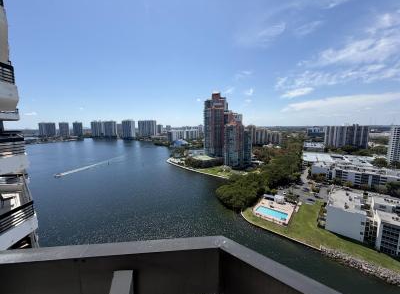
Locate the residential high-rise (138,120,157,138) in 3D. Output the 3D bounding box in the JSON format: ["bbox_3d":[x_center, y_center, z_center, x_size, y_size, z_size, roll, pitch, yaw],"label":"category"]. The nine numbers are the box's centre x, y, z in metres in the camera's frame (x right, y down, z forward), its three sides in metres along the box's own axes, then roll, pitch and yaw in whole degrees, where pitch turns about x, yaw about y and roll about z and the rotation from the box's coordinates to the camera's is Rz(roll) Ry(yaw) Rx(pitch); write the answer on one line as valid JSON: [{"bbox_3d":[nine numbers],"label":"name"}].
[{"bbox_3d":[-285.956,-92.139,870.817,88.946,91.199,28.000,-3,7,-18],"label":"residential high-rise"}]

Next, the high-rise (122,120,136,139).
[{"bbox_3d":[-371.946,-88.229,840.717,44.000,92.528,36.000,0,7,4],"label":"high-rise"}]

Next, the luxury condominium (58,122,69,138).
[{"bbox_3d":[-806.714,-95.047,956.662,45.970,88.528,26.000,-6,9,-40],"label":"luxury condominium"}]

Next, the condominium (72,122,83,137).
[{"bbox_3d":[-722.830,-95.131,951.504,45.236,88.001,26.000,-6,8,-37],"label":"condominium"}]

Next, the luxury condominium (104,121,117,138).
[{"bbox_3d":[-504.414,-93.736,907.004,59.775,90.785,28.000,-4,8,-29],"label":"luxury condominium"}]

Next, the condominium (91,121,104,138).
[{"bbox_3d":[-583.106,-94.236,920.053,63.452,90.484,28.000,-5,8,-32],"label":"condominium"}]

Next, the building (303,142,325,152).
[{"bbox_3d":[247.358,3.641,350.865,38.460,12.000,45.000,4,8,34],"label":"building"}]

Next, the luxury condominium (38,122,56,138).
[{"bbox_3d":[-877.317,-90.237,925.615,69.655,87.945,26.000,-7,9,-43],"label":"luxury condominium"}]

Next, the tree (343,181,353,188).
[{"bbox_3d":[130.556,32.960,142.339,5.862,5.847,5.276,6,9,43],"label":"tree"}]

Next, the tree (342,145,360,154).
[{"bbox_3d":[300.363,4.864,322.005,25.869,15.197,15.521,6,9,43],"label":"tree"}]

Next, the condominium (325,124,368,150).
[{"bbox_3d":[326.978,-19.985,359.424,22.000,55.070,70.633,-7,9,-41],"label":"condominium"}]

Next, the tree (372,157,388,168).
[{"bbox_3d":[235.693,20.005,210.466,10.977,13.031,12.914,-7,9,-41],"label":"tree"}]

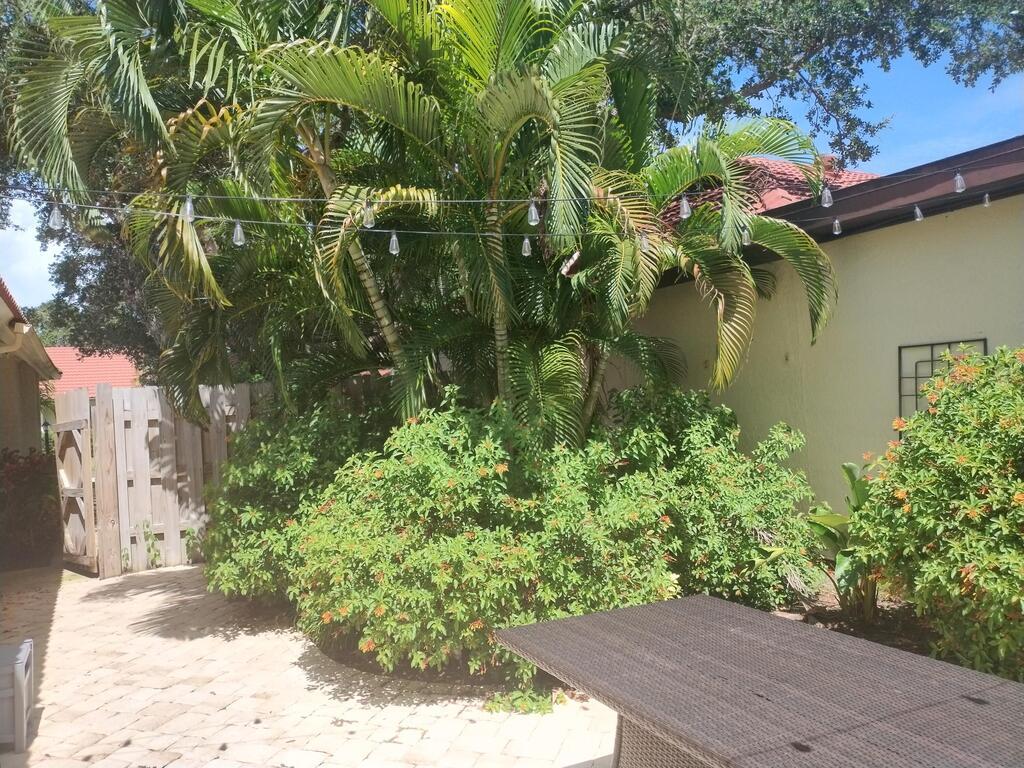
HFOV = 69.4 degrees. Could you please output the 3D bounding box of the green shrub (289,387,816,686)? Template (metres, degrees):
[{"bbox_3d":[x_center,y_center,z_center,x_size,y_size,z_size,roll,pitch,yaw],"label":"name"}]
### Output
[{"bbox_3d":[0.365,0.827,5.134,3.400,1.550,1.800,-1,-1,-20],"label":"green shrub"}]

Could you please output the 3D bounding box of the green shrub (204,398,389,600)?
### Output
[{"bbox_3d":[-1.923,0.931,6.634,1.500,1.600,1.500,-1,-1,-18],"label":"green shrub"}]

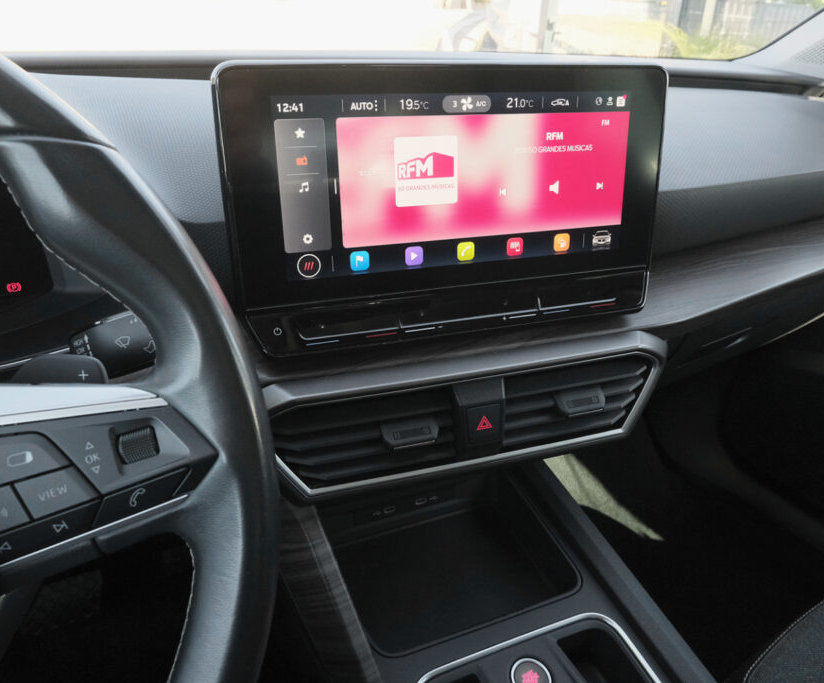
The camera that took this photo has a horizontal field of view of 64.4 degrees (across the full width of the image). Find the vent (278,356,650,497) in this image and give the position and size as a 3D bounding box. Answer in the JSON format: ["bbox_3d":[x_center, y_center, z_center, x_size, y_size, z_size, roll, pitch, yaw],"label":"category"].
[{"bbox_3d":[0.040,0.046,0.450,0.283,0.064,0.040,-8,22,-18],"label":"vent"}]

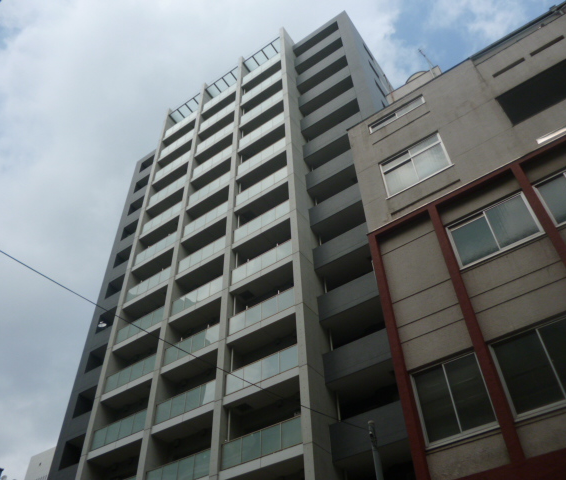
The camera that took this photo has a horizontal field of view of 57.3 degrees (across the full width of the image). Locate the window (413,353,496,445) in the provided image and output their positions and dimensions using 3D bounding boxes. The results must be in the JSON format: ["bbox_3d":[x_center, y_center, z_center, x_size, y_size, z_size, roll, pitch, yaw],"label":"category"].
[{"bbox_3d":[3.155,2.977,9.590,1.349,1.499,0.120,-28,-51,23],"label":"window"}]

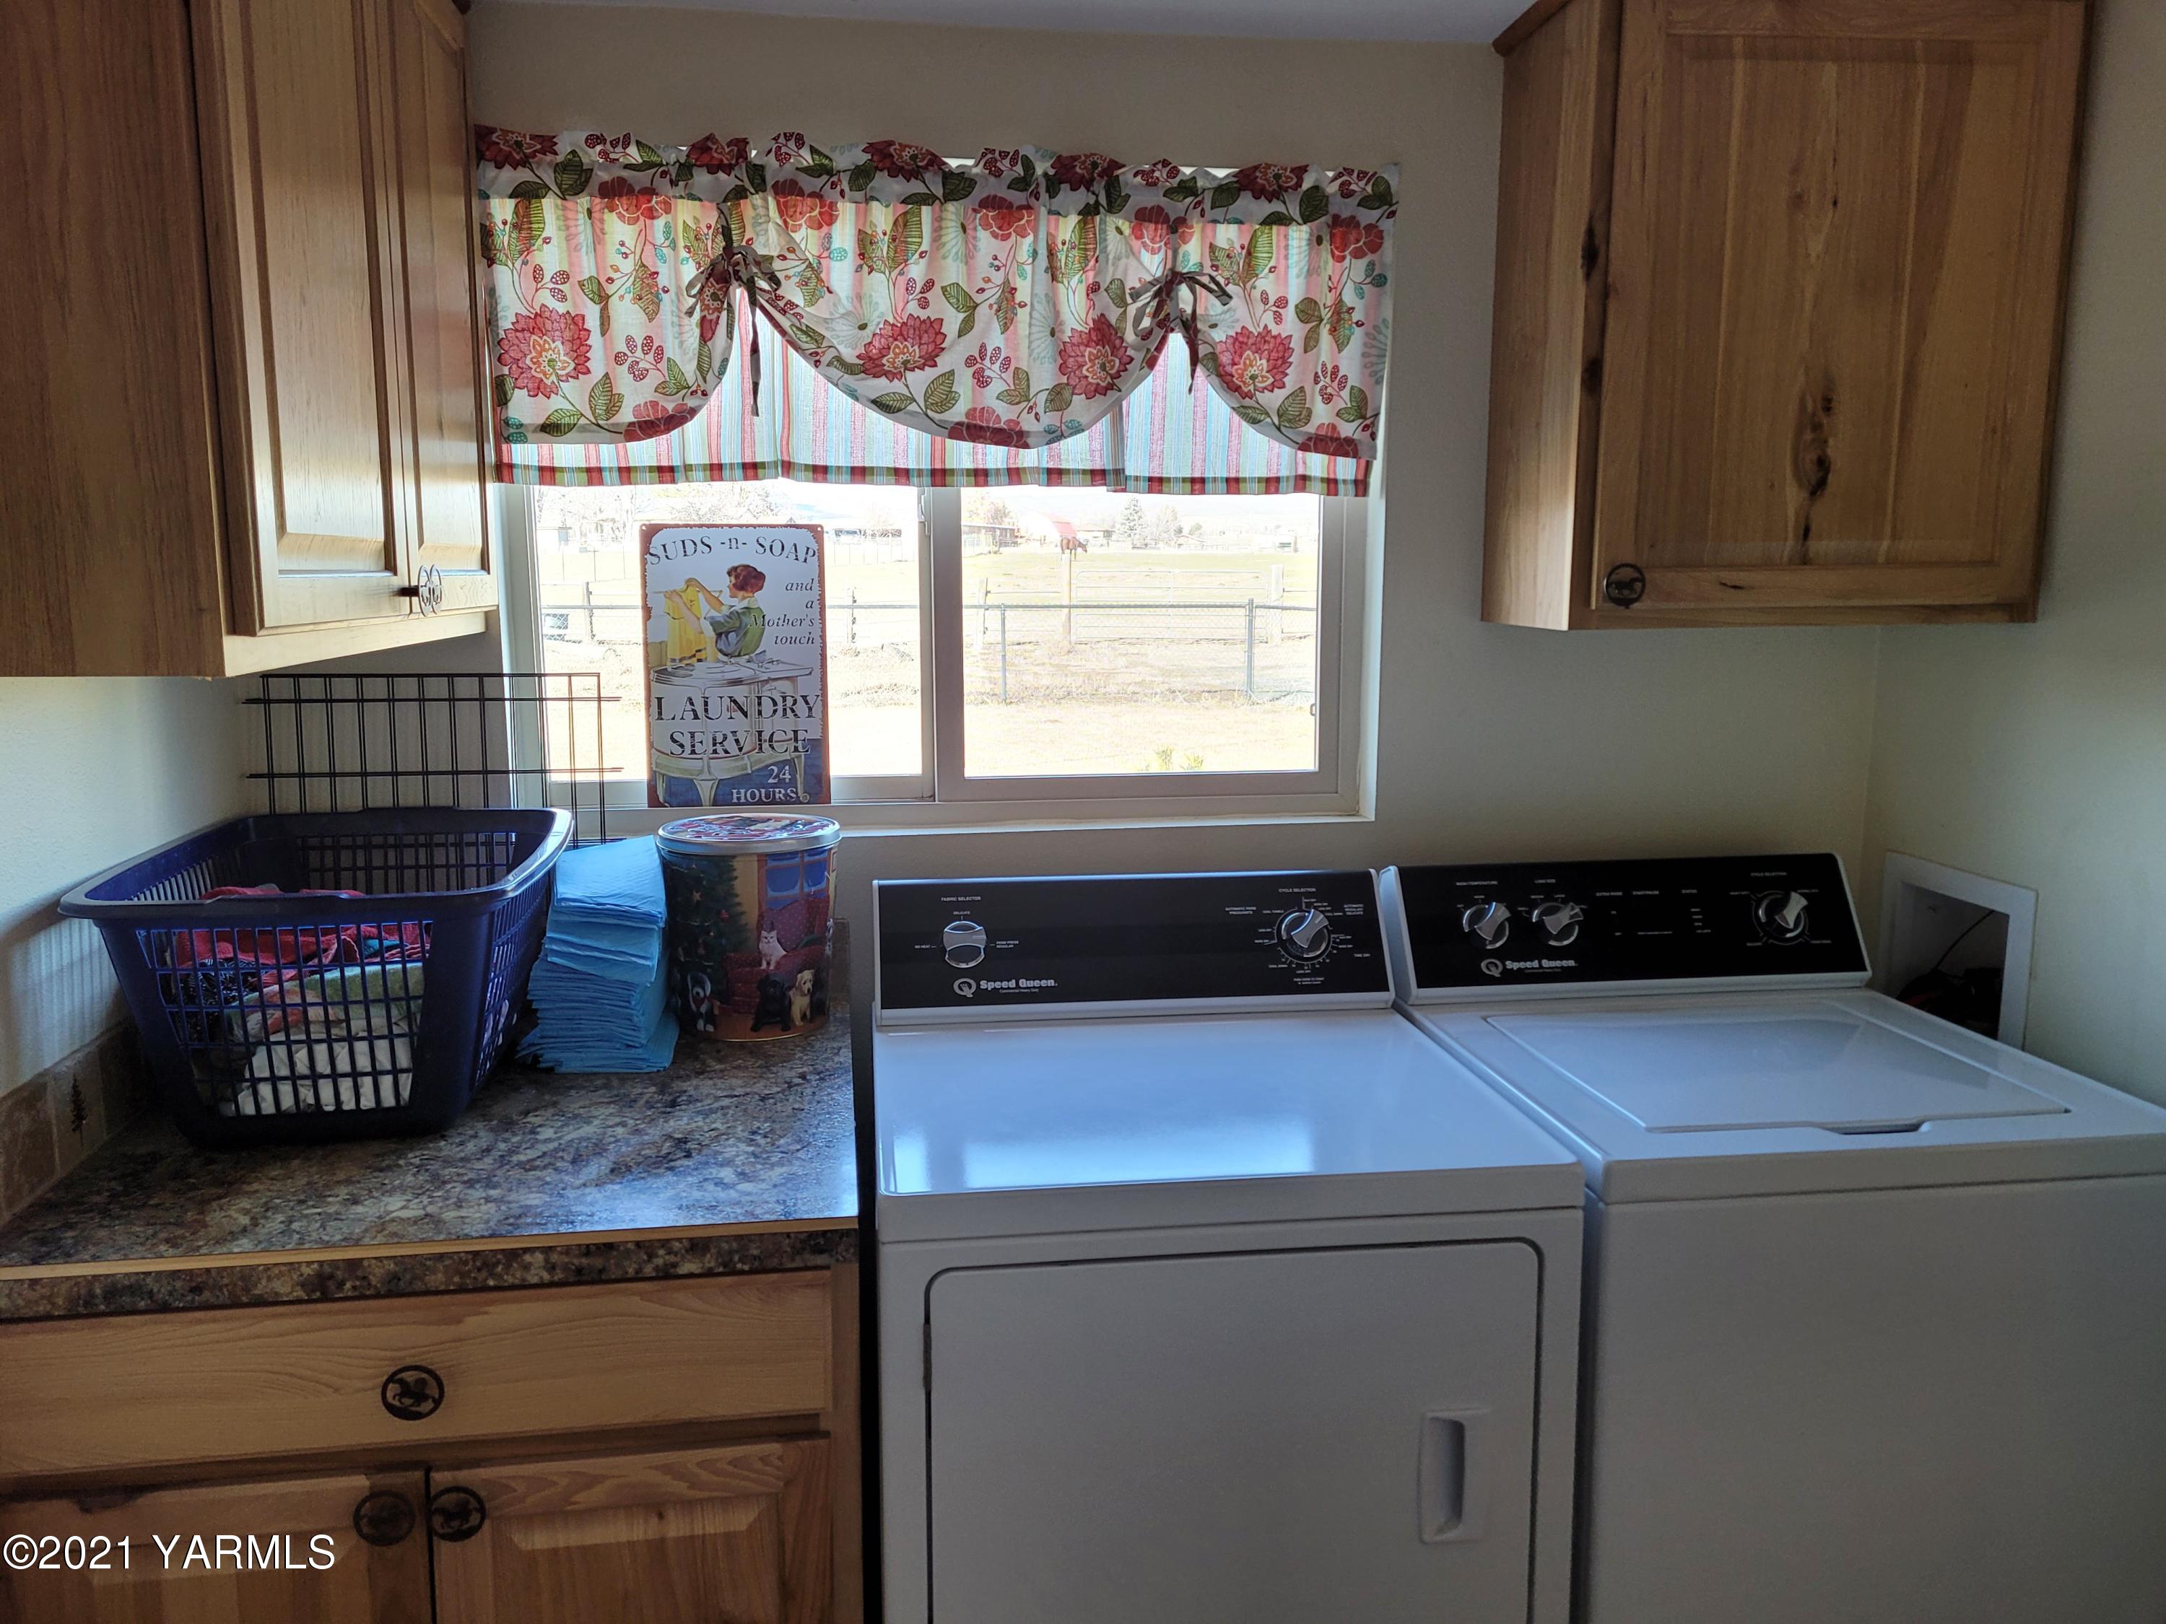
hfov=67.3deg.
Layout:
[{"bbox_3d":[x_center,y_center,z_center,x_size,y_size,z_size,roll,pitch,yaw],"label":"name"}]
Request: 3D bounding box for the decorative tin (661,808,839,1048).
[{"bbox_3d":[-0.425,0.145,2.094,0.228,0.254,0.228,-1,9,-9],"label":"decorative tin"}]

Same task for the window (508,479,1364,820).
[{"bbox_3d":[-0.163,-0.420,2.235,1.193,0.896,0.100,-1,9,-9],"label":"window"}]

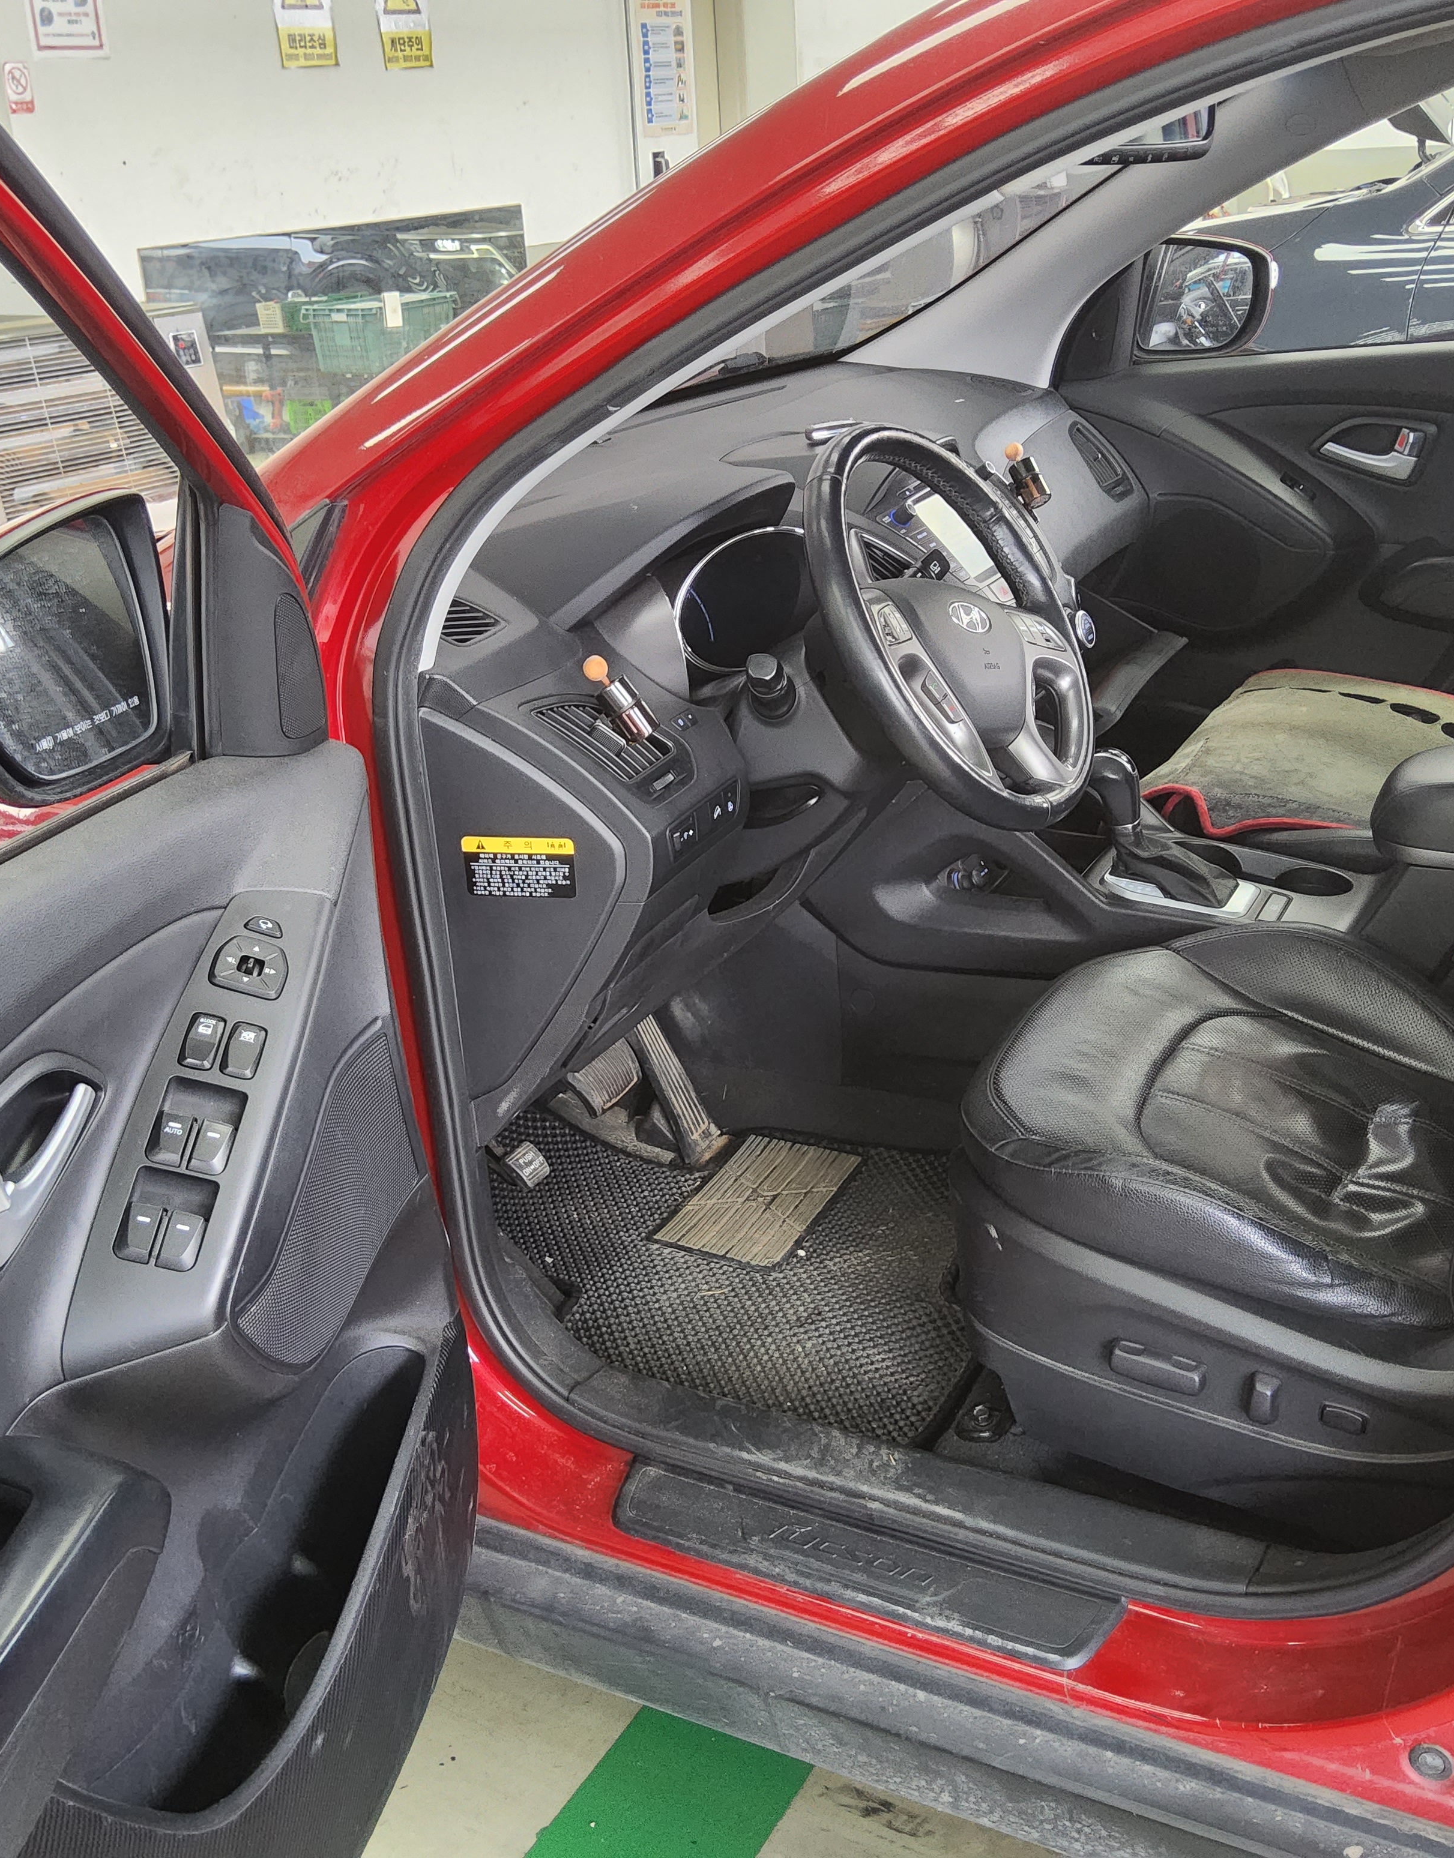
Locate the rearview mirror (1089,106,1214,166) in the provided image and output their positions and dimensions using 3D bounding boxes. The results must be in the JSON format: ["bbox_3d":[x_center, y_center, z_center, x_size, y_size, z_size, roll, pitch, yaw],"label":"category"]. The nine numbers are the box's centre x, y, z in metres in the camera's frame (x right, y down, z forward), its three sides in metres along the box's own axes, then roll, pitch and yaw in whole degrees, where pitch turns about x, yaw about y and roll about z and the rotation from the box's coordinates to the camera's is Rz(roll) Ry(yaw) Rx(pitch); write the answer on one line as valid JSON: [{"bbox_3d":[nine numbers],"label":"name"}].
[{"bbox_3d":[0.350,-0.722,1.611,0.250,0.070,0.050,-23,33,-37],"label":"rearview mirror"}]

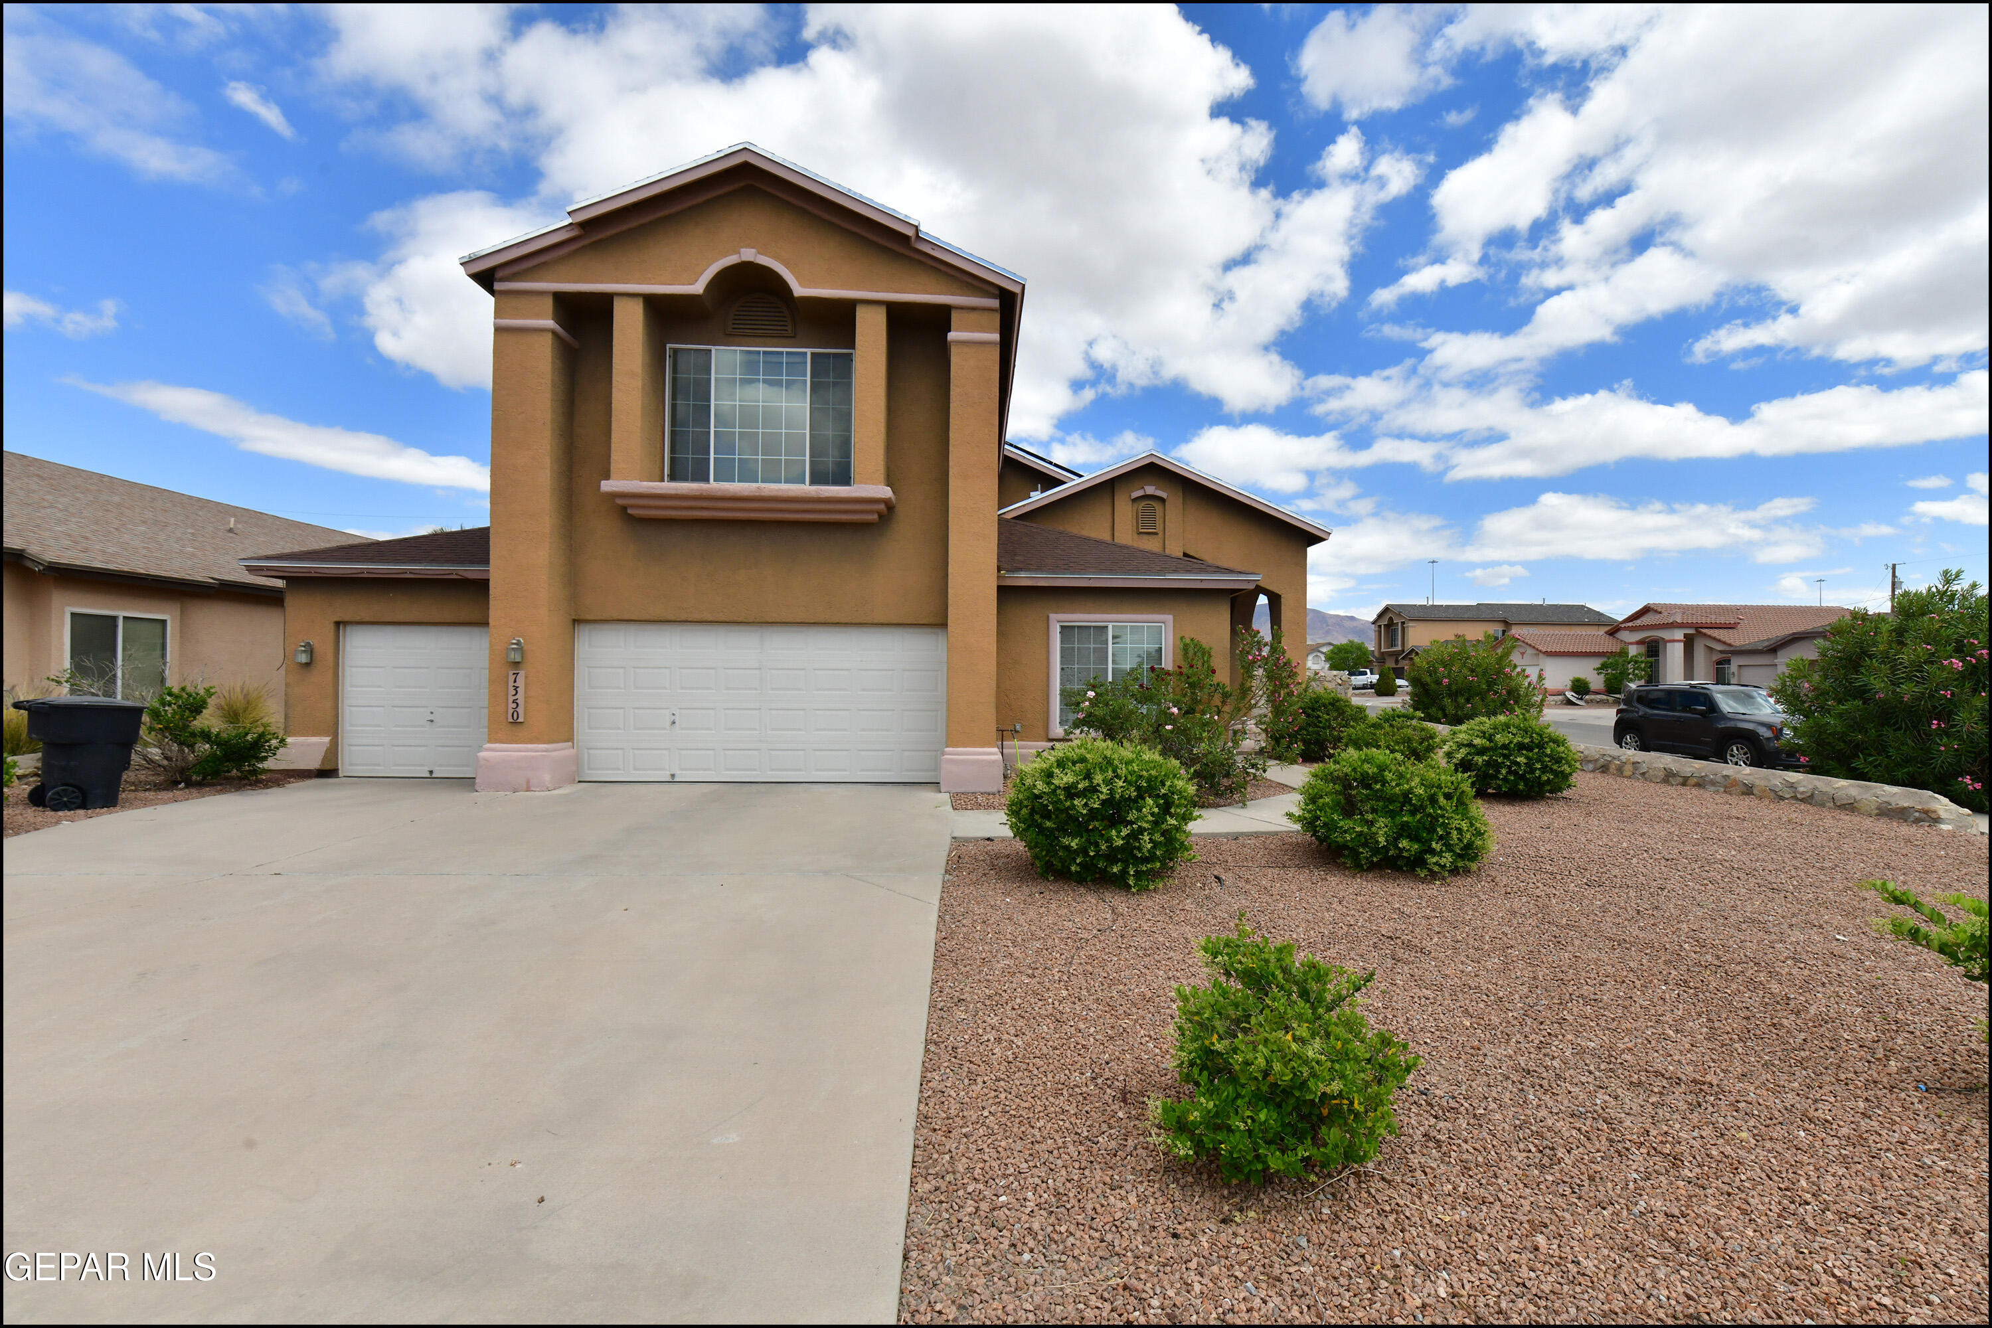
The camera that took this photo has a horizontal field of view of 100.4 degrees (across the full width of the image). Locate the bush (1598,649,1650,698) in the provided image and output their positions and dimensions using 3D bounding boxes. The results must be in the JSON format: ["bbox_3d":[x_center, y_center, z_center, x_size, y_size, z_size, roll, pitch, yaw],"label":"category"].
[{"bbox_3d":[36.300,0.550,48.000,2.500,2.800,2.400,1,-1,-3],"label":"bush"}]

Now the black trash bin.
[{"bbox_3d":[-9.750,0.945,8.820,0.720,1.150,0.900,0,-1,30],"label":"black trash bin"}]

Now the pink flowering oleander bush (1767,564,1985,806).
[{"bbox_3d":[11.150,0.270,10.000,2.800,3.000,2.700,0,0,0],"label":"pink flowering oleander bush"}]

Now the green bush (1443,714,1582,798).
[{"bbox_3d":[6.750,1.190,10.950,1.530,1.080,1.500,1,-1,-3],"label":"green bush"}]

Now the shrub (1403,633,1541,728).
[{"bbox_3d":[10.400,0.430,18.000,2.700,2.550,2.600,0,0,0],"label":"shrub"}]

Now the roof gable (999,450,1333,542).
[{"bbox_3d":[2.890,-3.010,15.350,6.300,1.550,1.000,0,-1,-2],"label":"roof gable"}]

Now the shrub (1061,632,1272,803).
[{"bbox_3d":[2.150,0.640,10.450,2.450,2.050,1.600,1,-1,-3],"label":"shrub"}]

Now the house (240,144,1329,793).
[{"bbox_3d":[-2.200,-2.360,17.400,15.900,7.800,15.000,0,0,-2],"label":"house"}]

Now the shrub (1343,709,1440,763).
[{"bbox_3d":[6.550,1.100,13.700,1.550,0.950,1.500,0,0,0],"label":"shrub"}]

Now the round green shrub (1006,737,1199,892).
[{"bbox_3d":[0.810,1.050,6.300,1.420,1.060,1.400,0,0,0],"label":"round green shrub"}]

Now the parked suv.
[{"bbox_3d":[15.660,1.350,18.010,1.820,1.690,4.240,1,-1,-4],"label":"parked suv"}]

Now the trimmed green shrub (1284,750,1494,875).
[{"bbox_3d":[3.330,1.220,7.020,1.550,1.030,1.500,1,-1,-3],"label":"trimmed green shrub"}]

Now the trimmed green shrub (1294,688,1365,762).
[{"bbox_3d":[5.830,1.070,14.500,1.280,1.270,1.250,1,-1,-3],"label":"trimmed green shrub"}]

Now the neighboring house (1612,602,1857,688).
[{"bbox_3d":[45.000,-1.200,51.000,12.000,5.900,10.500,0,0,-5],"label":"neighboring house"}]

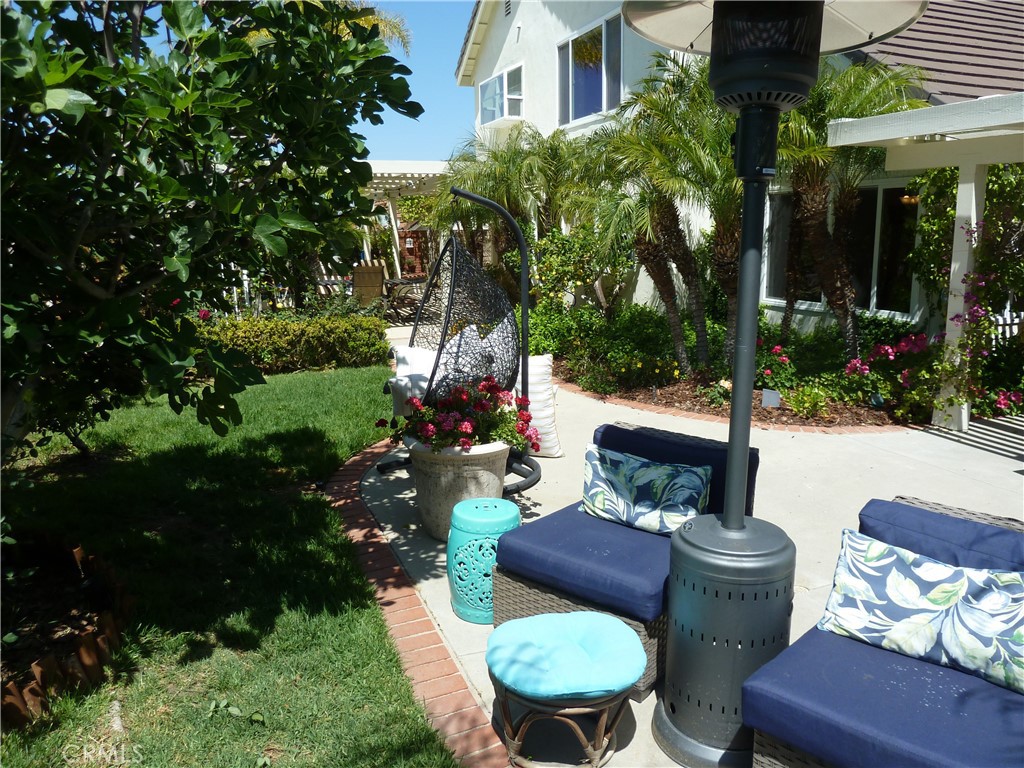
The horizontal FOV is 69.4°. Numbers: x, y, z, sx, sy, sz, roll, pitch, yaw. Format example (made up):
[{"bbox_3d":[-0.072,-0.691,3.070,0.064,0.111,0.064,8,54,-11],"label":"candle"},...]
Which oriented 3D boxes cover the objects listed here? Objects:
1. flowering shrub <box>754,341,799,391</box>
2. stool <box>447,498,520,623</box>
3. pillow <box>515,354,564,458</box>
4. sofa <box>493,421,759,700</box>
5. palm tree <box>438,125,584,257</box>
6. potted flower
[{"bbox_3d":[2.799,-0.242,7.913,0.520,0.520,0.480,4,12,20],"label":"flowering shrub"},{"bbox_3d":[-0.115,0.770,3.238,0.340,0.445,0.340,-1,12,-2],"label":"stool"},{"bbox_3d":[0.131,0.158,5.543,0.520,0.700,0.220,-4,2,-20],"label":"pillow"},{"bbox_3d":[0.481,0.658,3.090,0.700,0.715,0.910,9,15,39],"label":"sofa"},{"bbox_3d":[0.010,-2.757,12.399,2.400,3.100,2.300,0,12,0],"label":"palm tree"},{"bbox_3d":[-0.299,0.384,4.088,0.860,0.860,0.760,-1,12,-4],"label":"potted flower"}]

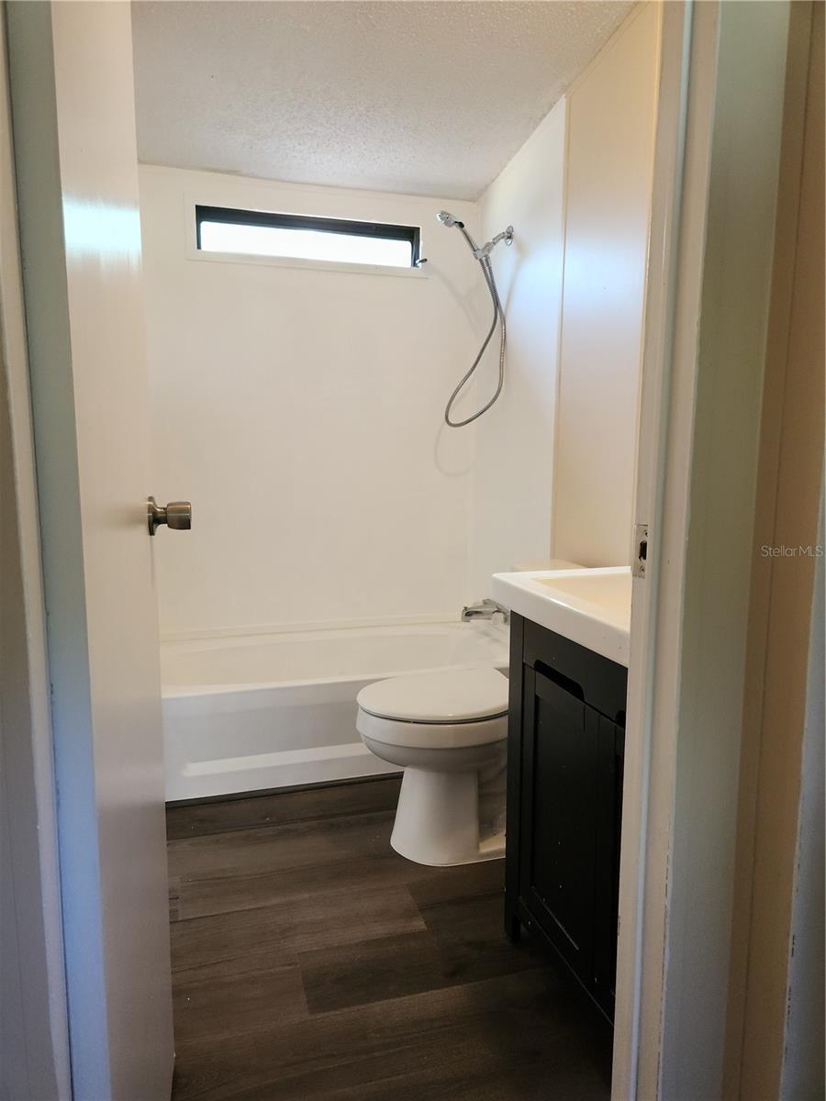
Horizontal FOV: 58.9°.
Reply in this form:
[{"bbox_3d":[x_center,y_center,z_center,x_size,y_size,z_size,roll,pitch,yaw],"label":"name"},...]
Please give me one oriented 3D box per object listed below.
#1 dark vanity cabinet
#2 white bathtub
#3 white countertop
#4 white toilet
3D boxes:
[{"bbox_3d":[0.578,0.544,1.380,0.538,0.774,0.761,-2,8,-16],"label":"dark vanity cabinet"},{"bbox_3d":[-0.307,0.562,2.839,1.420,0.352,0.770,-2,8,-16],"label":"white bathtub"},{"bbox_3d":[0.567,0.129,1.322,0.568,0.060,0.796,-2,8,-16],"label":"white countertop"},{"bbox_3d":[0.205,0.457,2.092,0.740,0.760,0.460,-2,8,-16],"label":"white toilet"}]

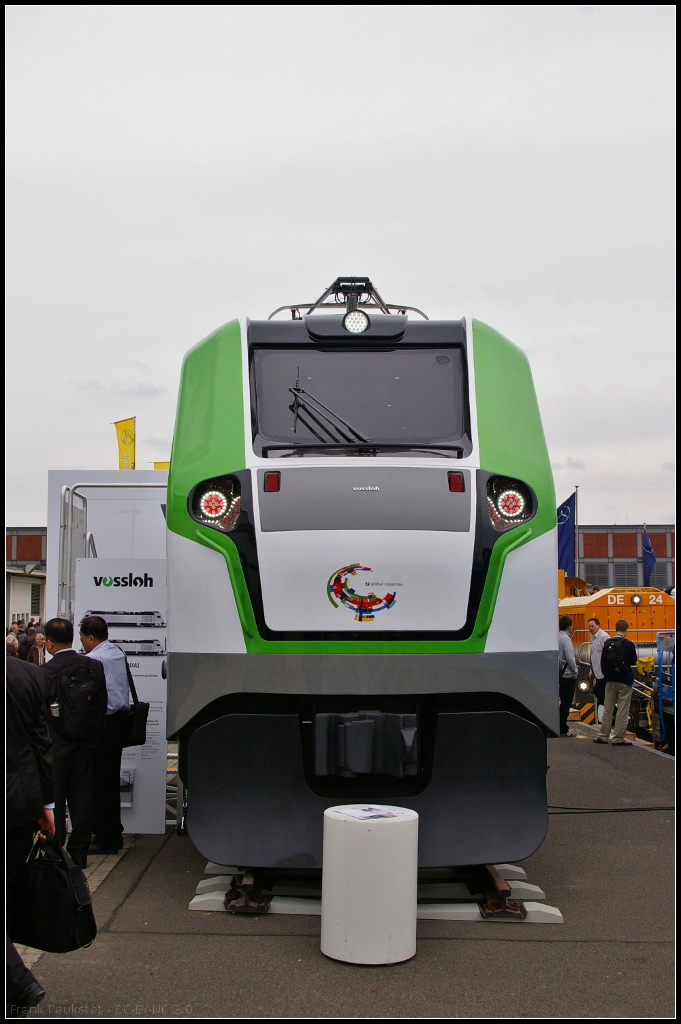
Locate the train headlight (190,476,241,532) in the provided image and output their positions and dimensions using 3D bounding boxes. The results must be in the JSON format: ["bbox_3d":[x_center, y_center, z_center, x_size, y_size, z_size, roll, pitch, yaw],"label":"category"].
[{"bbox_3d":[-0.846,-0.051,7.500,0.330,0.370,0.200,-1,-6,7],"label":"train headlight"}]

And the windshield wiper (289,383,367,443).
[{"bbox_3d":[-0.082,-0.689,7.600,0.540,0.480,0.100,1,-25,-2],"label":"windshield wiper"}]

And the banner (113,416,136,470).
[{"bbox_3d":[-9.006,-2.386,46.000,1.100,3.200,0.250,-3,-6,30],"label":"banner"}]

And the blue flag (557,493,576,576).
[{"bbox_3d":[9.657,1.234,48.000,1.150,4.100,0.300,-1,-6,15],"label":"blue flag"}]

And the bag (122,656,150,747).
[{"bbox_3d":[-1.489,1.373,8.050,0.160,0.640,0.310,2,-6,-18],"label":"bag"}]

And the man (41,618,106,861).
[{"bbox_3d":[-1.850,1.590,7.680,0.450,1.700,0.330,2,-6,-20],"label":"man"}]

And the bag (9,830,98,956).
[{"bbox_3d":[-1.282,1.690,4.950,0.370,0.480,0.180,-4,-7,38],"label":"bag"}]

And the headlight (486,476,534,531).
[{"bbox_3d":[1.150,-0.058,7.500,0.330,0.370,0.200,1,-6,-7],"label":"headlight"}]

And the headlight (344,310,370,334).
[{"bbox_3d":[0.119,-1.411,8.250,0.205,0.180,0.120,0,-6,-1],"label":"headlight"}]

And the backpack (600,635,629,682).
[{"bbox_3d":[3.856,2.062,15.600,0.330,0.580,0.220,-3,-6,23],"label":"backpack"}]

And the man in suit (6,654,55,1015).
[{"bbox_3d":[-1.567,1.307,4.983,0.700,1.760,0.550,-4,-7,39],"label":"man in suit"}]

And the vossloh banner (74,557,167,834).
[{"bbox_3d":[-1.756,1.463,8.922,0.726,2.190,0.060,0,-5,-2],"label":"vossloh banner"}]

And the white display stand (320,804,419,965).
[{"bbox_3d":[0.153,1.945,5.825,0.496,0.706,0.496,1,-5,0],"label":"white display stand"}]

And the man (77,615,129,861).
[{"bbox_3d":[-1.757,1.640,8.210,0.320,1.708,0.470,-4,-7,39],"label":"man"}]

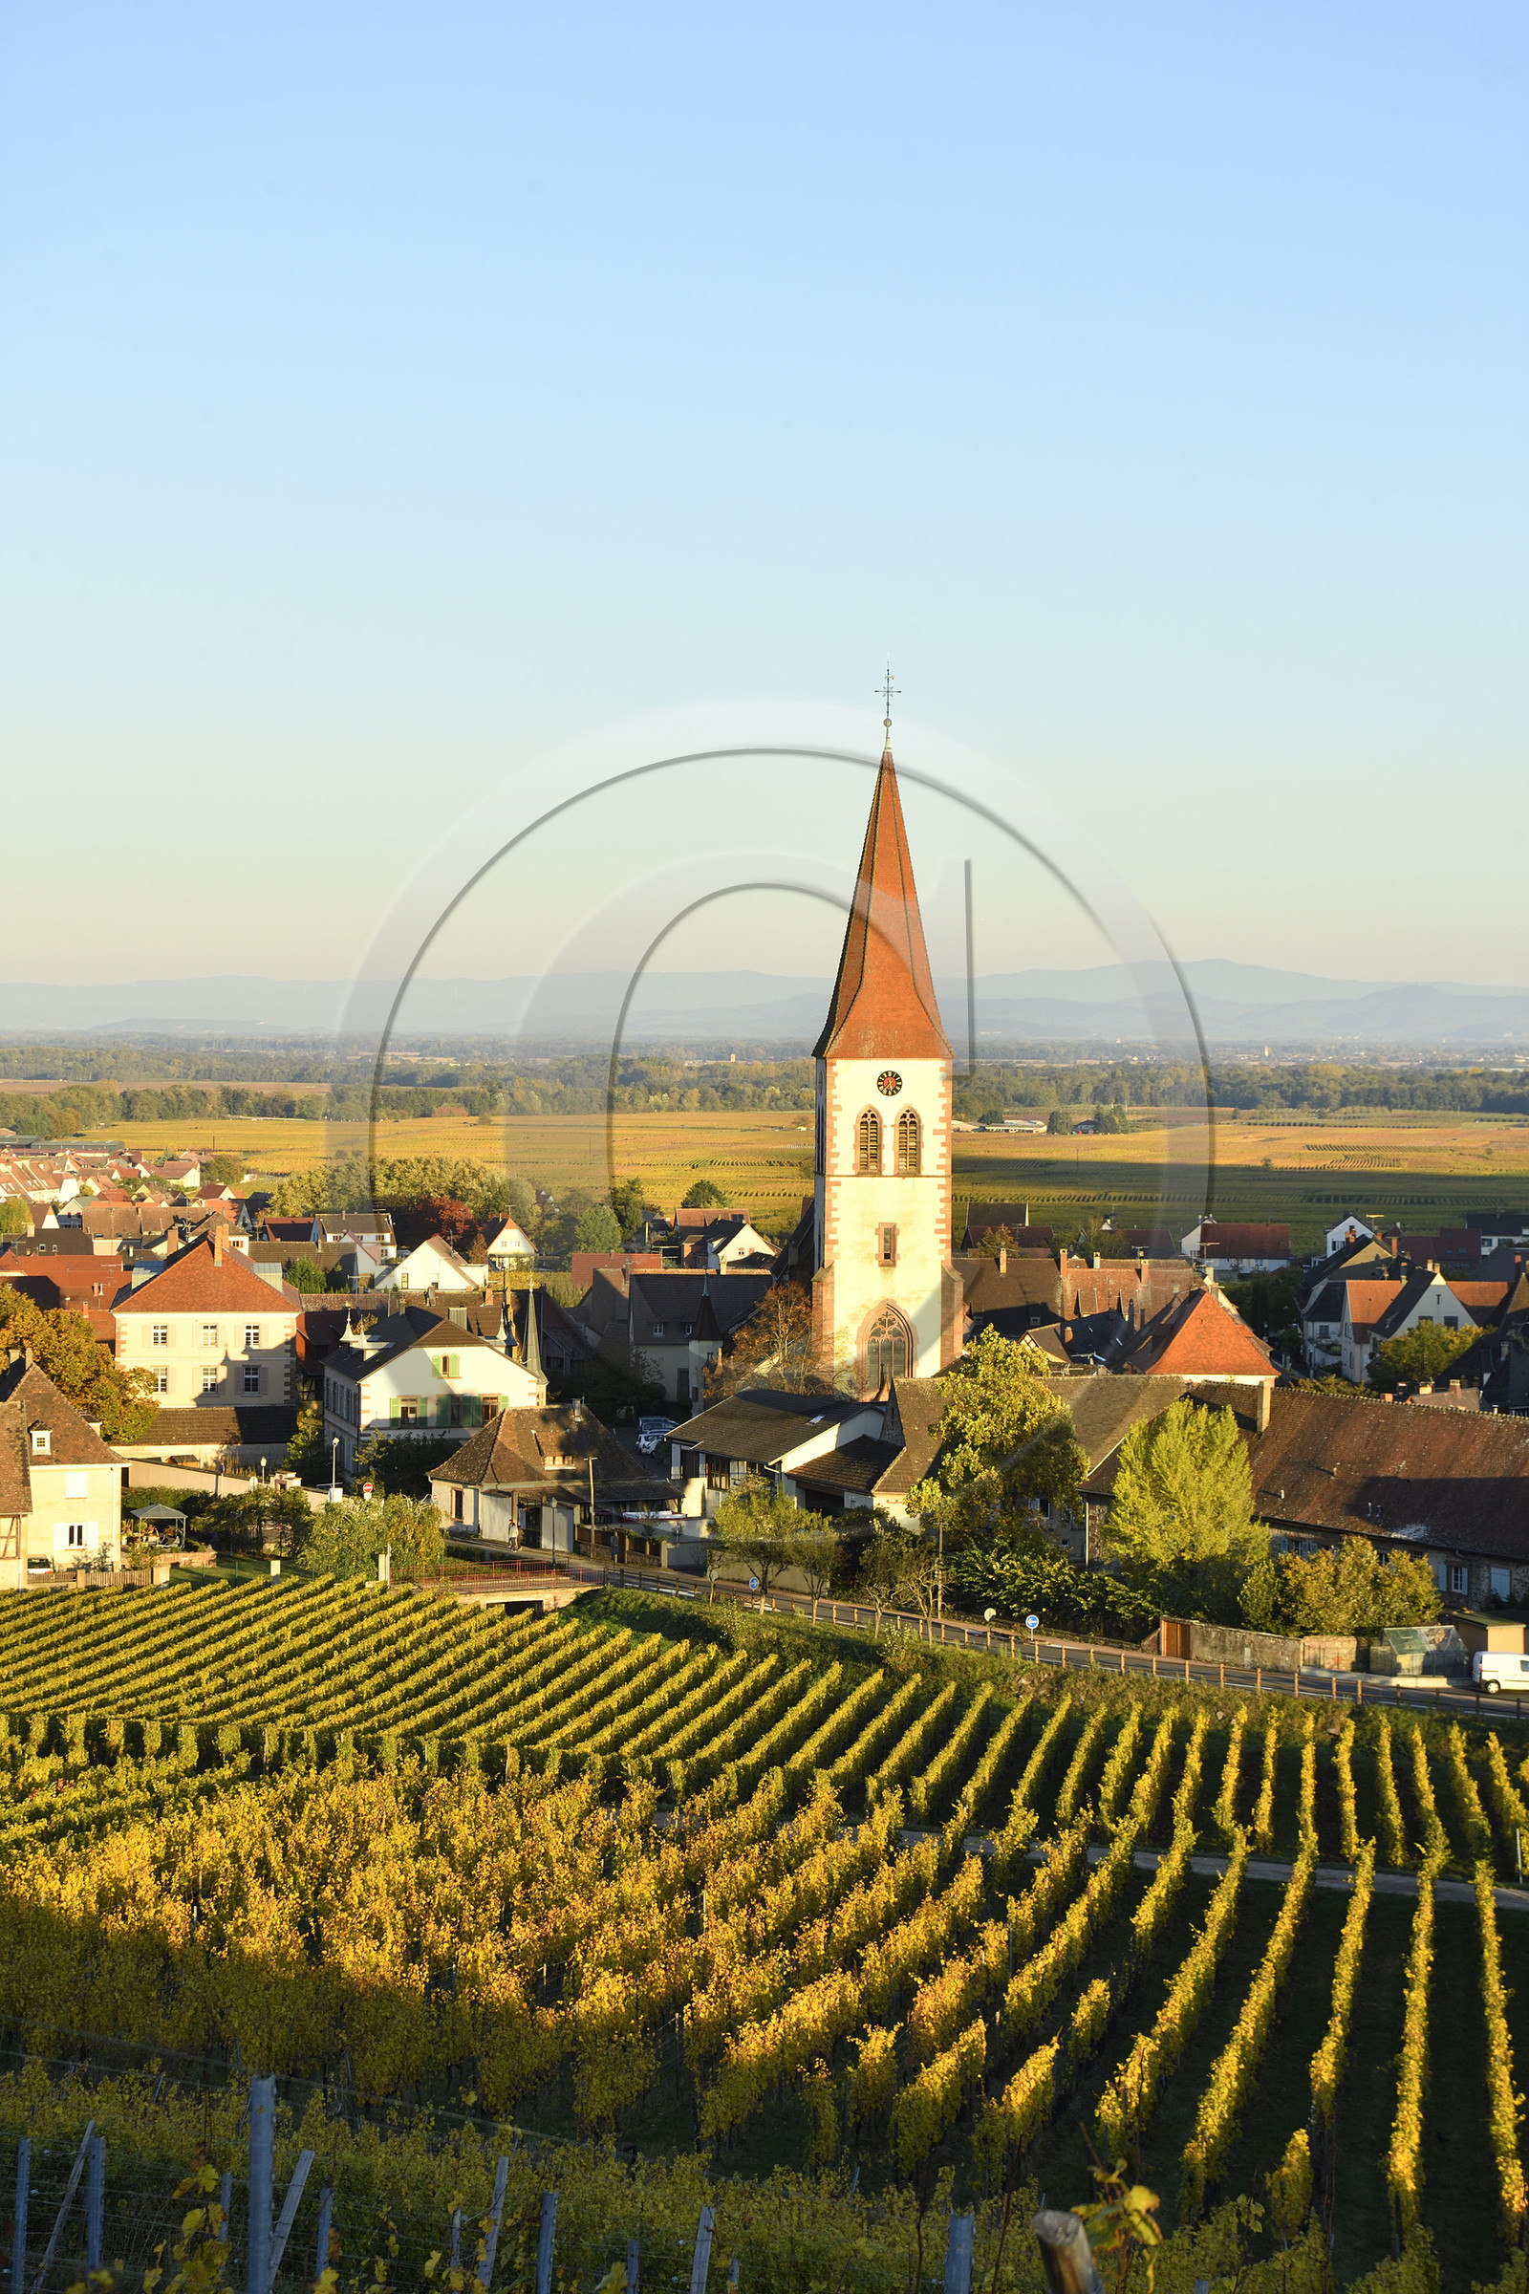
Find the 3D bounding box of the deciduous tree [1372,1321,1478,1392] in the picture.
[{"bbox_3d":[55.473,18.308,375.000,9.400,7.000,8.500,0,2,0],"label":"deciduous tree"}]

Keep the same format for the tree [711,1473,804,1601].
[{"bbox_3d":[-0.374,23.514,266.000,5.670,8.230,5.670,0,2,0],"label":"tree"}]

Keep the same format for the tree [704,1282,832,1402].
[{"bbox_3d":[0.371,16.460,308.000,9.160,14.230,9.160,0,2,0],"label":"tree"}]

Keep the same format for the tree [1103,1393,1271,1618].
[{"bbox_3d":[20.927,18.019,222.000,8.120,11.150,8.120,0,2,0],"label":"tree"}]

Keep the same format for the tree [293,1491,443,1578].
[{"bbox_3d":[-22.336,22.024,252.000,8.500,5.000,6.500,0,2,0],"label":"tree"}]

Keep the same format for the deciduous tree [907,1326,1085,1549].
[{"bbox_3d":[13.171,17.248,254.000,10.210,14.190,9.500,0,2,0],"label":"deciduous tree"}]

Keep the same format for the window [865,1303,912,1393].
[{"bbox_3d":[9.153,15.050,330.000,3.850,6.800,0.500,0,2,-3],"label":"window"}]

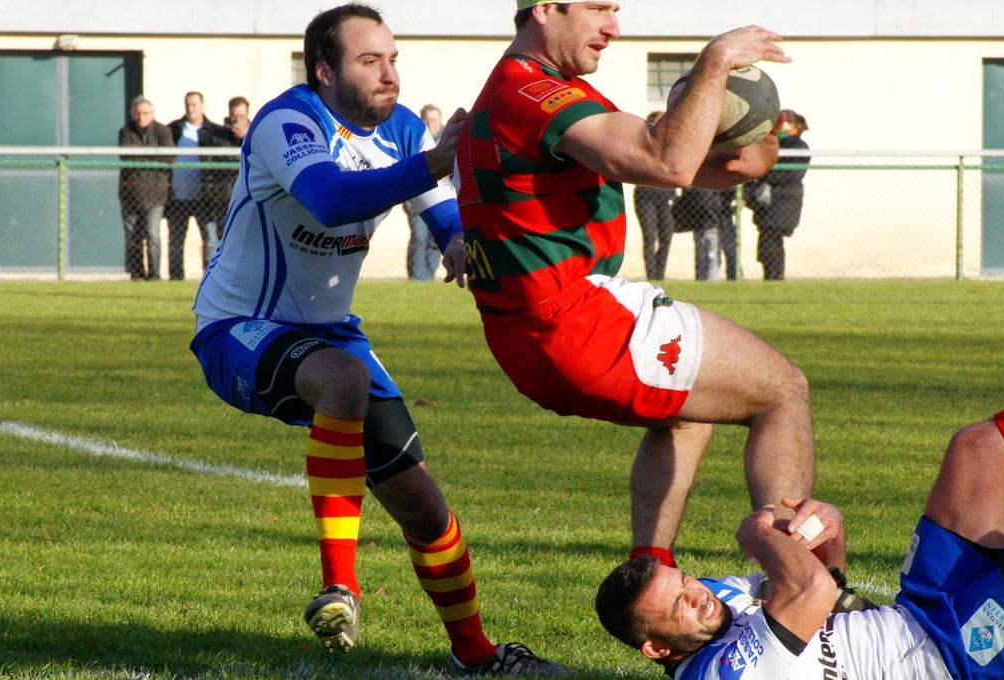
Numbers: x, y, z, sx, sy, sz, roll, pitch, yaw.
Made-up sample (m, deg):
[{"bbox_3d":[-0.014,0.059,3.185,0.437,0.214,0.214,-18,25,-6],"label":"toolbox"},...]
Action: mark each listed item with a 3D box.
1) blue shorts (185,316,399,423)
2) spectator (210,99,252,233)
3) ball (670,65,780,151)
[{"bbox_3d":[-0.426,0.061,17.500,0.380,0.260,0.420,1,2,41],"label":"blue shorts"},{"bbox_3d":[-2.393,-1.300,75.400,0.500,1.700,0.400,1,1,30],"label":"spectator"},{"bbox_3d":[0.458,-0.481,17.600,0.190,0.190,0.286,0,-6,-39],"label":"ball"}]

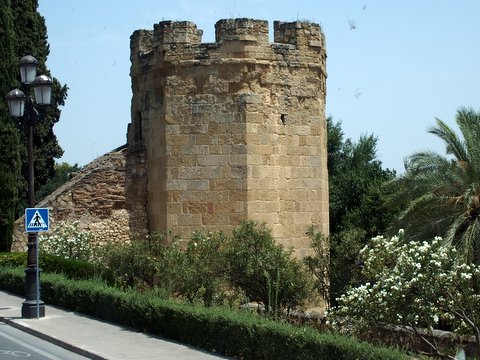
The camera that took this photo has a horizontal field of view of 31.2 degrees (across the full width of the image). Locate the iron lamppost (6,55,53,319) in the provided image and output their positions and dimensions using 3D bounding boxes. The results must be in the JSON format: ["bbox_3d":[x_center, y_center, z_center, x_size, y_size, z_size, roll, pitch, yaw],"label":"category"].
[{"bbox_3d":[-5.260,0.110,21.650,1.120,6.550,0.980,-1,-2,-14],"label":"iron lamppost"}]

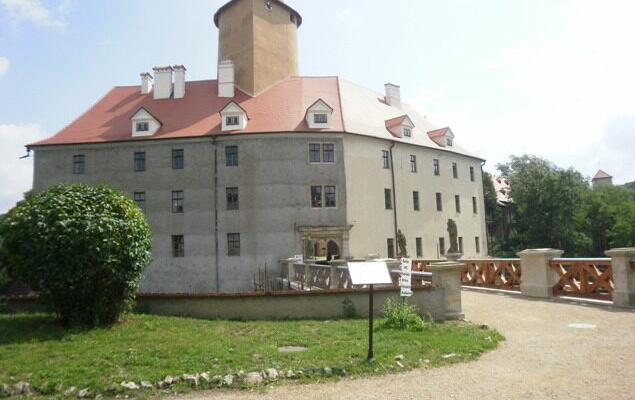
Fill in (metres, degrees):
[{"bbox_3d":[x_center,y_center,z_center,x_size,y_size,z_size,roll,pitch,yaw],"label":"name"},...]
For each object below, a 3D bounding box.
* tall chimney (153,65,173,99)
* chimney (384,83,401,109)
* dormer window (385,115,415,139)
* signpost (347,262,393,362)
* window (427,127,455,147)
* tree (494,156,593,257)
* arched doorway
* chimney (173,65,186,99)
[{"bbox_3d":[-14.287,-10.816,43.900,1.750,3.000,0.950,-2,-6,6],"label":"tall chimney"},{"bbox_3d":[8.289,-11.504,52.500,1.750,2.700,0.950,3,-8,-43],"label":"chimney"},{"bbox_3d":[8.001,-7.126,47.400,2.300,2.400,2.700,3,-8,-43],"label":"dormer window"},{"bbox_3d":[0.743,1.585,6.750,0.580,1.380,0.330,-1,-6,-8],"label":"signpost"},{"bbox_3d":[13.486,-6.847,52.500,2.150,2.250,2.700,3,-8,-43],"label":"window"},{"bbox_3d":[28.434,0.944,60.000,11.500,13.000,11.000,-2,-6,0],"label":"tree"},{"bbox_3d":[1.295,4.209,38.600,1.150,1.950,0.500,-1,-6,-4],"label":"arched doorway"},{"bbox_3d":[-12.627,-10.859,43.700,1.000,3.050,0.950,-2,-6,6],"label":"chimney"}]

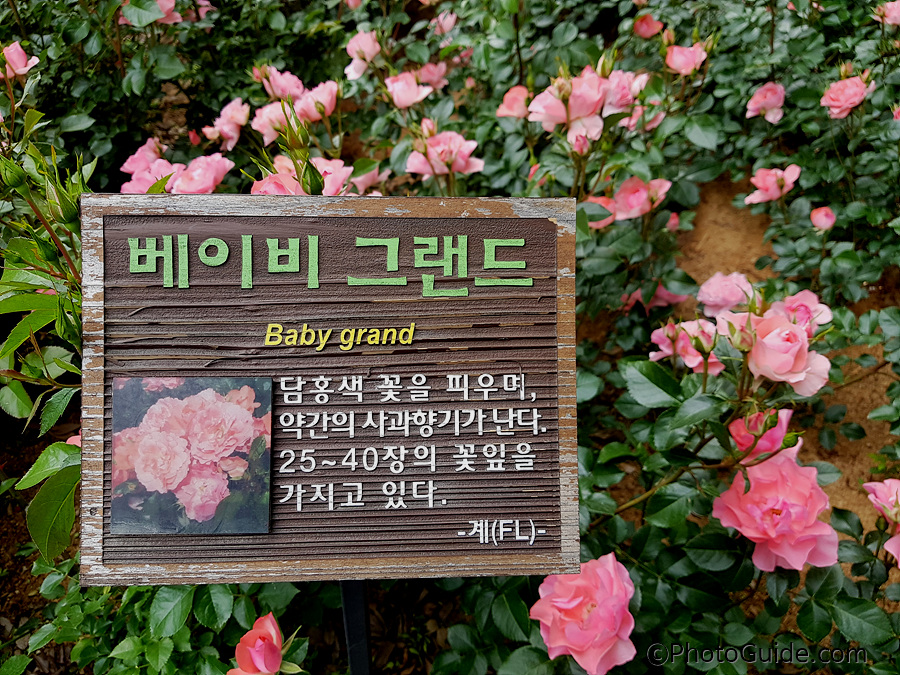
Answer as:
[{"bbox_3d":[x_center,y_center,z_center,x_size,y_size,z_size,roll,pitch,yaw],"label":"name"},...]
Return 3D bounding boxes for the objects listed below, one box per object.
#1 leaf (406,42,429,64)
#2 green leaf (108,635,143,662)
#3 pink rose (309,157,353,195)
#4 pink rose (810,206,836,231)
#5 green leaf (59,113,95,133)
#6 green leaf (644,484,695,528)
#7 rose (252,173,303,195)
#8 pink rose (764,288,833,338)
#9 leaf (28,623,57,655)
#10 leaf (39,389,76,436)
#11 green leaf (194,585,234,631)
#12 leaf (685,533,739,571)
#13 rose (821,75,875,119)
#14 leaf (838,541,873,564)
[{"bbox_3d":[-0.050,-0.453,1.080,0.044,0.010,0.038,43,77,9],"label":"leaf"},{"bbox_3d":[-0.317,0.303,0.660,0.037,0.011,0.025,-20,48,-19],"label":"green leaf"},{"bbox_3d":[-0.146,-0.193,0.820,0.058,0.055,0.055,0,32,0],"label":"pink rose"},{"bbox_3d":[0.512,-0.164,0.930,0.033,0.035,0.033,4,32,7],"label":"pink rose"},{"bbox_3d":[-0.569,-0.328,1.030,0.054,0.013,0.034,0,41,0],"label":"green leaf"},{"bbox_3d":[0.166,0.125,0.510,0.043,0.012,0.032,-28,58,-8],"label":"green leaf"},{"bbox_3d":[-0.152,-0.129,0.600,0.050,0.038,0.050,-9,55,-12],"label":"rose"},{"bbox_3d":[0.351,-0.024,0.680,0.063,0.050,0.052,5,71,7],"label":"pink rose"},{"bbox_3d":[-0.446,0.331,0.740,0.021,0.010,0.036,32,48,7],"label":"leaf"},{"bbox_3d":[-0.248,0.048,0.430,0.042,0.012,0.020,-48,50,8],"label":"leaf"},{"bbox_3d":[-0.212,0.242,0.610,0.036,0.010,0.049,-10,59,-21],"label":"green leaf"},{"bbox_3d":[0.201,0.165,0.520,0.039,0.012,0.031,0,56,11],"label":"leaf"},{"bbox_3d":[0.557,-0.339,0.950,0.070,0.052,0.057,15,80,23],"label":"rose"},{"bbox_3d":[0.414,0.220,0.690,0.038,0.011,0.025,0,45,0],"label":"leaf"}]

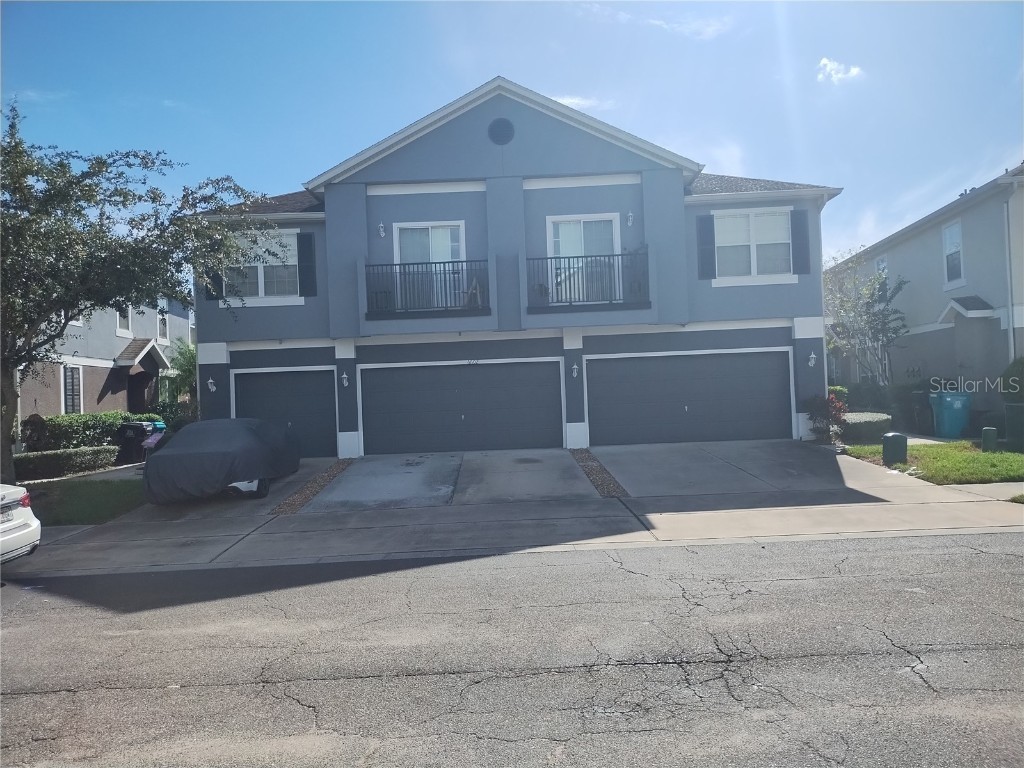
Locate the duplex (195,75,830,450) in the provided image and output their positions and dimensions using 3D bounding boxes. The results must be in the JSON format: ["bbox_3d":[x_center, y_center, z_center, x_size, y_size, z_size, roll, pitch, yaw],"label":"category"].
[{"bbox_3d":[0.179,-2.760,23.846,15.800,8.900,13.000,-2,-1,2],"label":"duplex"}]

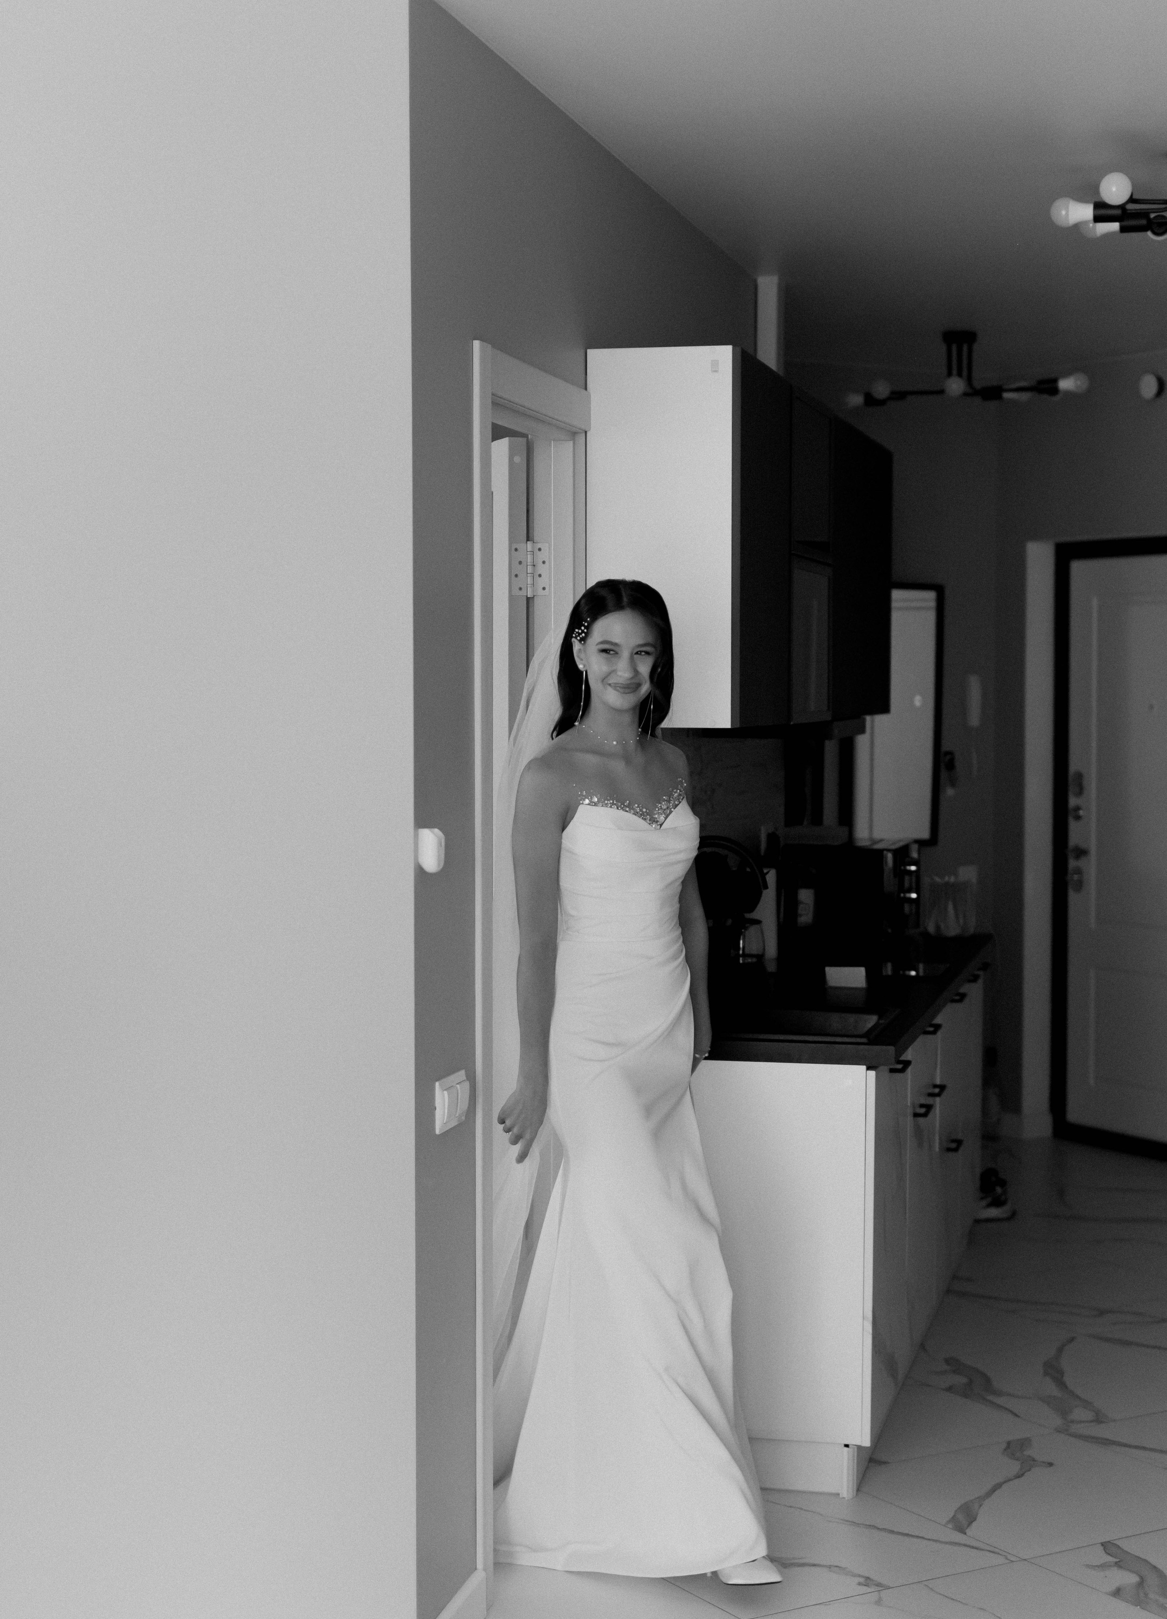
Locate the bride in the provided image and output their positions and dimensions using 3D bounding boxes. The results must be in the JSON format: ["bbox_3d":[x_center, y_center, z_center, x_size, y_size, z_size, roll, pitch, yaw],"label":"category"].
[{"bbox_3d":[0.075,0.458,4.573,0.530,1.725,0.500,-2,4,-33],"label":"bride"}]

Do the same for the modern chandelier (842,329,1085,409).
[{"bbox_3d":[1.137,-1.321,7.695,0.760,0.225,0.700,1,3,14],"label":"modern chandelier"}]

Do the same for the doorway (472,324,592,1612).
[{"bbox_3d":[-0.137,0.274,4.581,0.130,2.095,0.775,1,3,14],"label":"doorway"}]

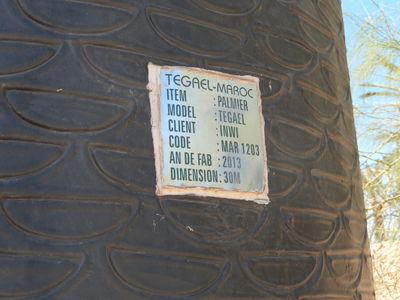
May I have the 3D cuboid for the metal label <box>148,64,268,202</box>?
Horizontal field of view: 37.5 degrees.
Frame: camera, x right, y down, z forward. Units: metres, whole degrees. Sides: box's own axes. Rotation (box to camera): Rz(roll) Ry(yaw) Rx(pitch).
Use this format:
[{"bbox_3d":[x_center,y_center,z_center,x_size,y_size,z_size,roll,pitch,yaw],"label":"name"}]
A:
[{"bbox_3d":[0.015,-0.023,0.762,0.166,0.174,0.009,5,-18,-29],"label":"metal label"}]

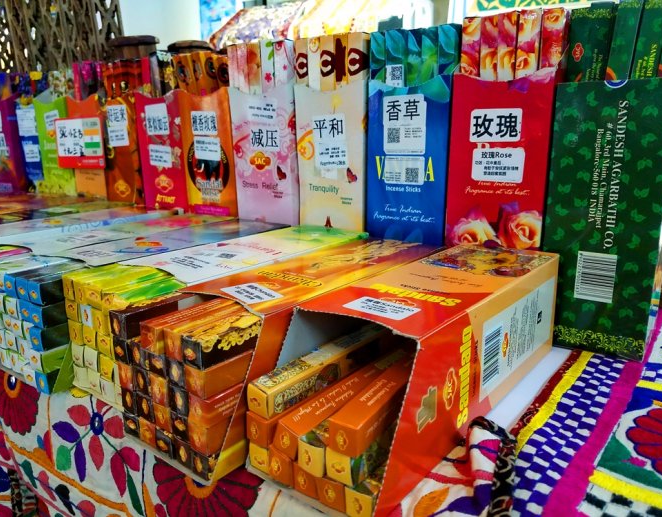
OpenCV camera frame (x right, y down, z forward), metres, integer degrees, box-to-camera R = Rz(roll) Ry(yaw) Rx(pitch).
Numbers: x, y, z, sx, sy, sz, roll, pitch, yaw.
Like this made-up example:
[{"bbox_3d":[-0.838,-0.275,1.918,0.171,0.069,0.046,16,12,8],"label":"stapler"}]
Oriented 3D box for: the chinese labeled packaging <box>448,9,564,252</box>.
[{"bbox_3d":[0.155,-0.070,0.455,0.078,0.262,0.080,7,16,31],"label":"chinese labeled packaging"}]

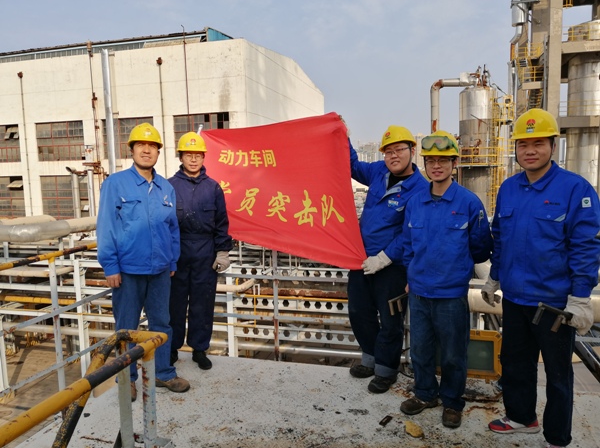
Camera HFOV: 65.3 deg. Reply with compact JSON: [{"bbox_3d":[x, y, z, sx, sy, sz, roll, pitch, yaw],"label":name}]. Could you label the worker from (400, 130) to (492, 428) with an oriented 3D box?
[{"bbox_3d":[0.873,0.309,2.809,0.490,1.706,0.340,3,7,34],"label":"worker"}]

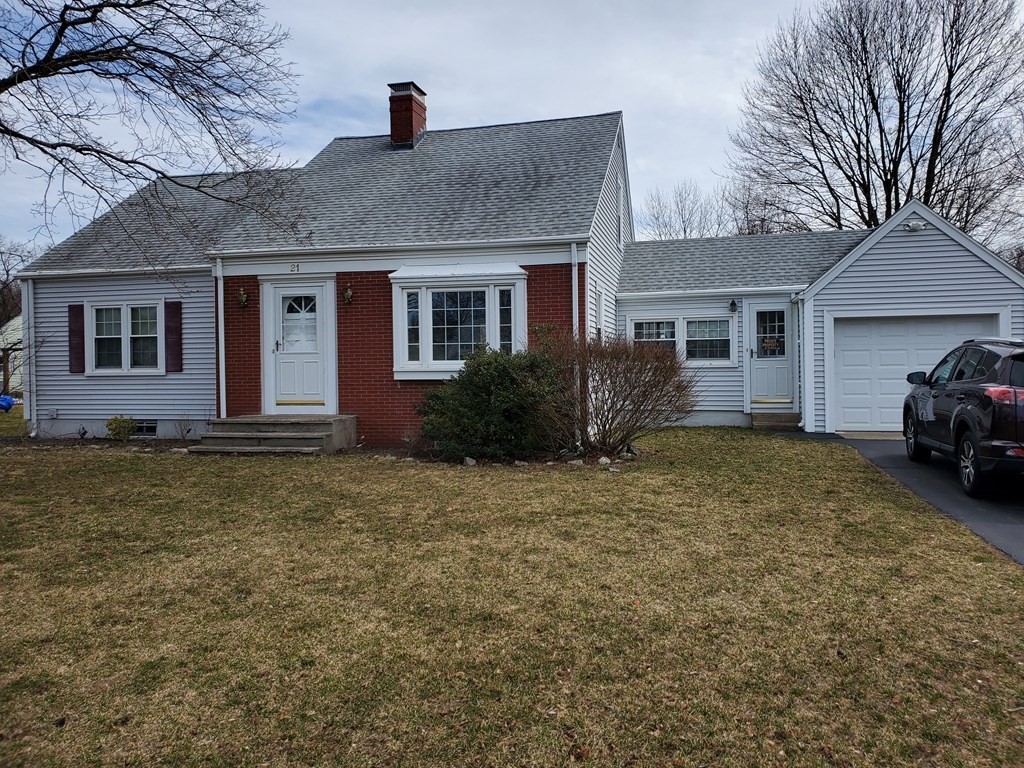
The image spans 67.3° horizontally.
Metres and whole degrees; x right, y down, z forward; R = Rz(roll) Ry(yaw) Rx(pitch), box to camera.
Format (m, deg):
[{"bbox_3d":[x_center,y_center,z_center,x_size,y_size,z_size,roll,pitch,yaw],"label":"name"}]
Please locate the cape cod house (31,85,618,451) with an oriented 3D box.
[{"bbox_3d":[-3.500,-2.834,18.122,12.150,7.650,9.600,0,1,14],"label":"cape cod house"}]

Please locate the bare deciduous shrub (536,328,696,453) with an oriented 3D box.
[{"bbox_3d":[1.601,0.133,11.350,2.300,1.720,2.000,0,1,14],"label":"bare deciduous shrub"}]

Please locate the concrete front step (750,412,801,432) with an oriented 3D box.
[{"bbox_3d":[5.248,0.755,15.227,0.920,0.310,0.750,0,1,14],"label":"concrete front step"}]

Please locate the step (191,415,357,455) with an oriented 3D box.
[{"bbox_3d":[-3.910,0.831,12.859,2.270,0.510,1.620,0,1,14],"label":"step"}]

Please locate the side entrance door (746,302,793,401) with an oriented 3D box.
[{"bbox_3d":[5.201,-0.612,15.542,0.860,2.050,0.080,0,1,14],"label":"side entrance door"}]

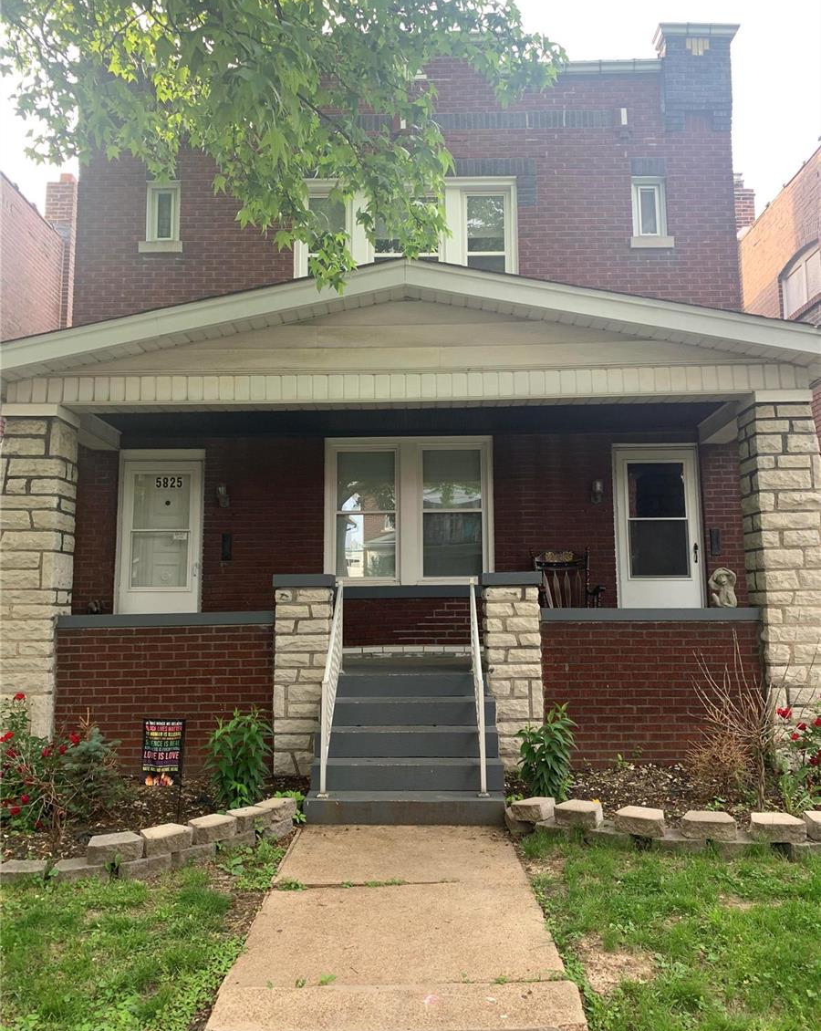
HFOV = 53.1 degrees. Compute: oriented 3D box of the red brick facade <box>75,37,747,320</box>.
[{"bbox_3d":[-0.088,-3.642,9.018,7.190,3.370,0.320,-1,-7,2],"label":"red brick facade"}]

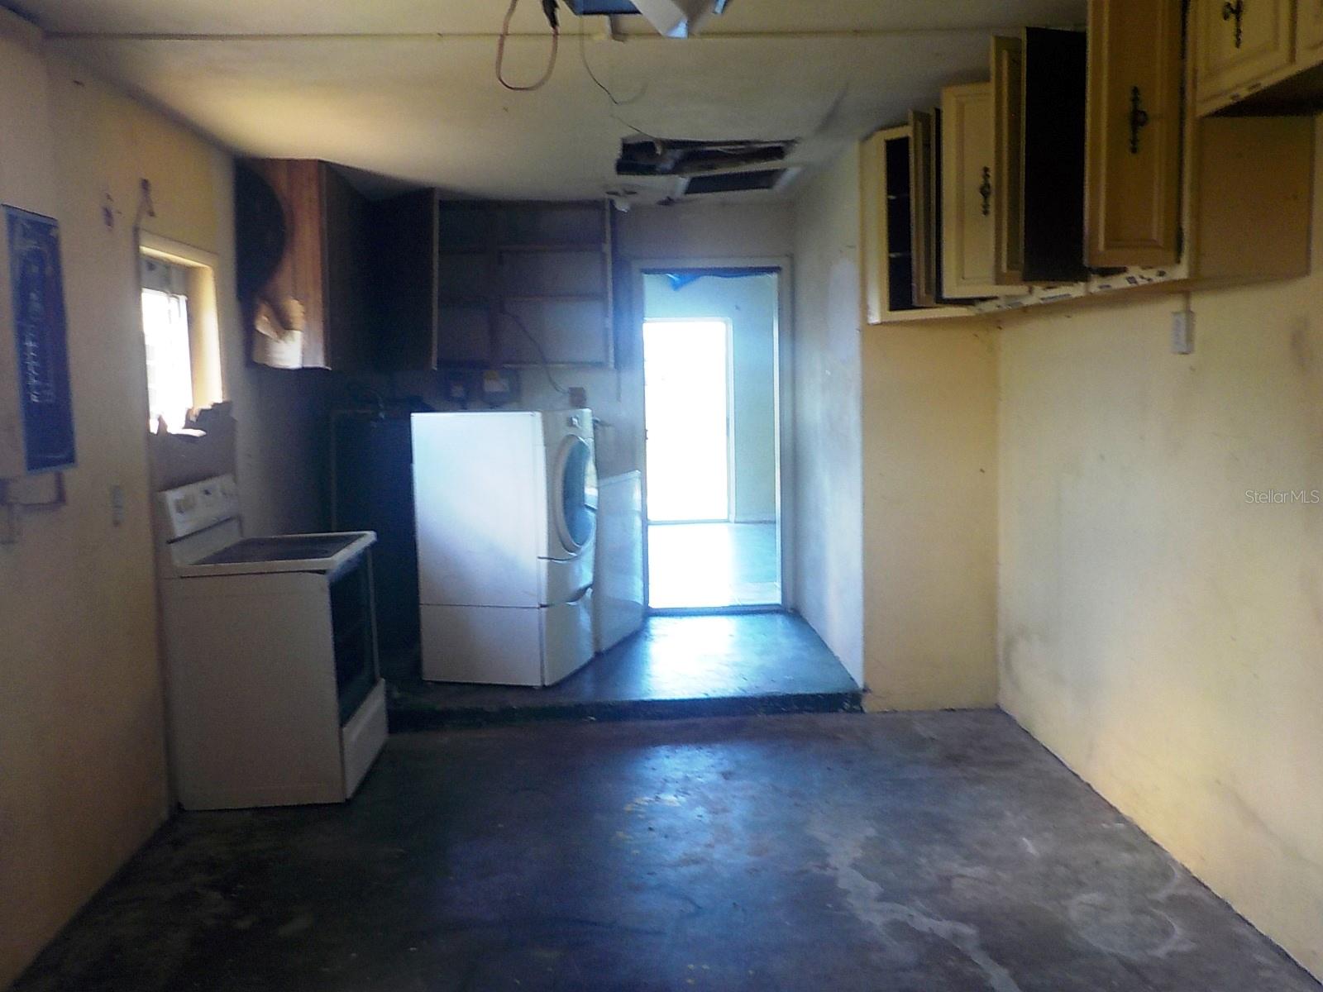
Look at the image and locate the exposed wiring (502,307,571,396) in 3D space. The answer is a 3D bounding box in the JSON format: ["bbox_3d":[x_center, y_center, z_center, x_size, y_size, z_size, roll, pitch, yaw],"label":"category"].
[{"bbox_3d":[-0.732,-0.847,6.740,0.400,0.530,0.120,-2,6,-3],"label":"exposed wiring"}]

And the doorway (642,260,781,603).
[{"bbox_3d":[0.315,-0.327,7.013,0.840,2.070,0.130,-2,6,-3],"label":"doorway"}]

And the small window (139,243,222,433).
[{"bbox_3d":[-1.881,-0.574,4.401,0.120,0.690,0.770,-2,6,-3],"label":"small window"}]

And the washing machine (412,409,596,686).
[{"bbox_3d":[-0.726,0.223,5.706,0.720,1.290,0.685,0,6,16],"label":"washing machine"}]

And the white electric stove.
[{"bbox_3d":[-1.508,0.528,4.604,0.660,1.180,0.765,-2,6,-3],"label":"white electric stove"}]

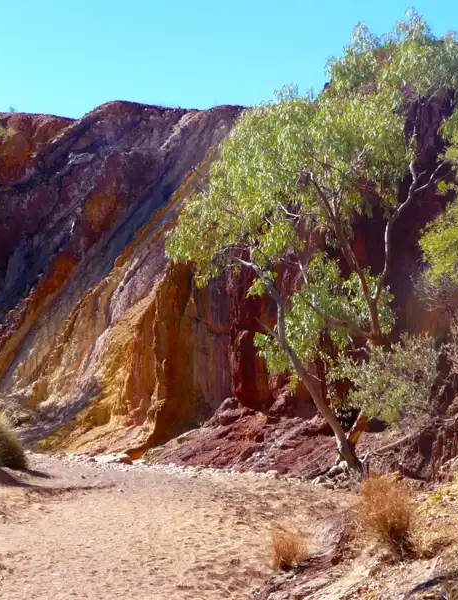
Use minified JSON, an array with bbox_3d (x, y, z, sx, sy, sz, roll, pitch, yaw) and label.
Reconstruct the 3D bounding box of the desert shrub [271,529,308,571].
[{"bbox_3d":[0.500,2.061,14.700,0.330,0.340,0.320,0,-2,0],"label":"desert shrub"}]

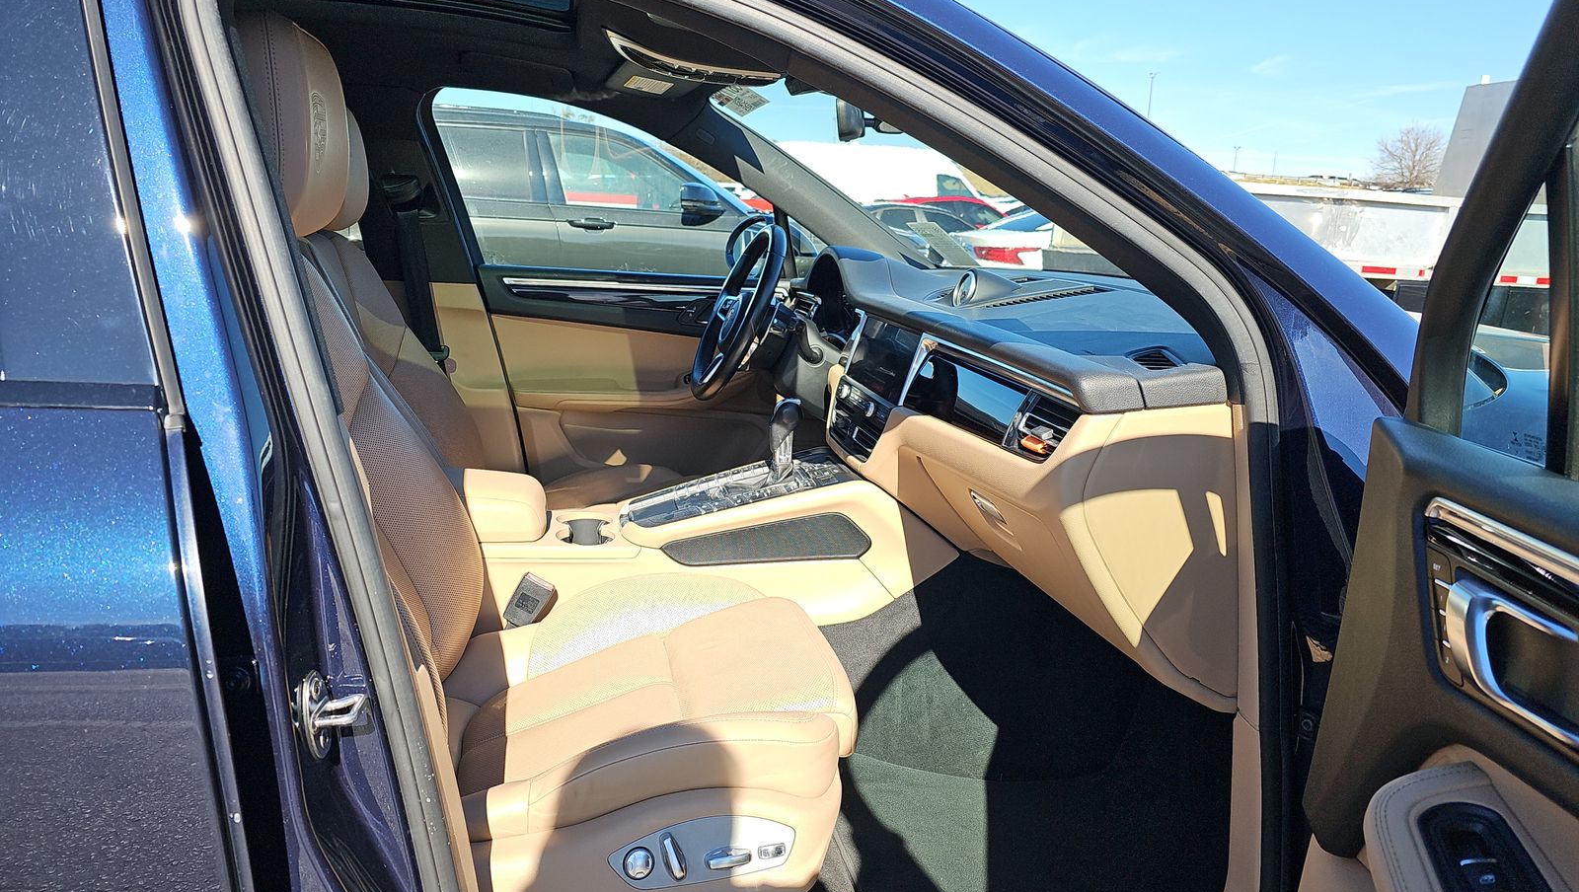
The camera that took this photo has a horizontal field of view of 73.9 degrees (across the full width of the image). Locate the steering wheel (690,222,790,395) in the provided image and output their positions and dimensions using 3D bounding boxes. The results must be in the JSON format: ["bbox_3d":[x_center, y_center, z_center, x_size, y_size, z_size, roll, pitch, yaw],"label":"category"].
[{"bbox_3d":[-0.090,-0.250,2.028,0.088,0.368,0.368,24,8,-16],"label":"steering wheel"}]

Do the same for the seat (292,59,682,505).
[{"bbox_3d":[-0.548,-0.149,1.961,0.750,0.990,0.550,-2,14,-11],"label":"seat"}]

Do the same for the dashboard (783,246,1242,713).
[{"bbox_3d":[0.363,-0.080,1.786,0.538,0.469,1.428,-3,14,-11],"label":"dashboard"}]

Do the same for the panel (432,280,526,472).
[{"bbox_3d":[-0.676,-0.123,2.307,0.196,0.484,0.078,-3,14,-11],"label":"panel"}]

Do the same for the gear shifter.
[{"bbox_3d":[-0.008,-0.008,1.725,0.064,0.140,0.059,-3,14,-11],"label":"gear shifter"}]

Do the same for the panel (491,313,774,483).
[{"bbox_3d":[-0.302,-0.082,2.344,0.685,0.430,0.117,-3,14,-11],"label":"panel"}]

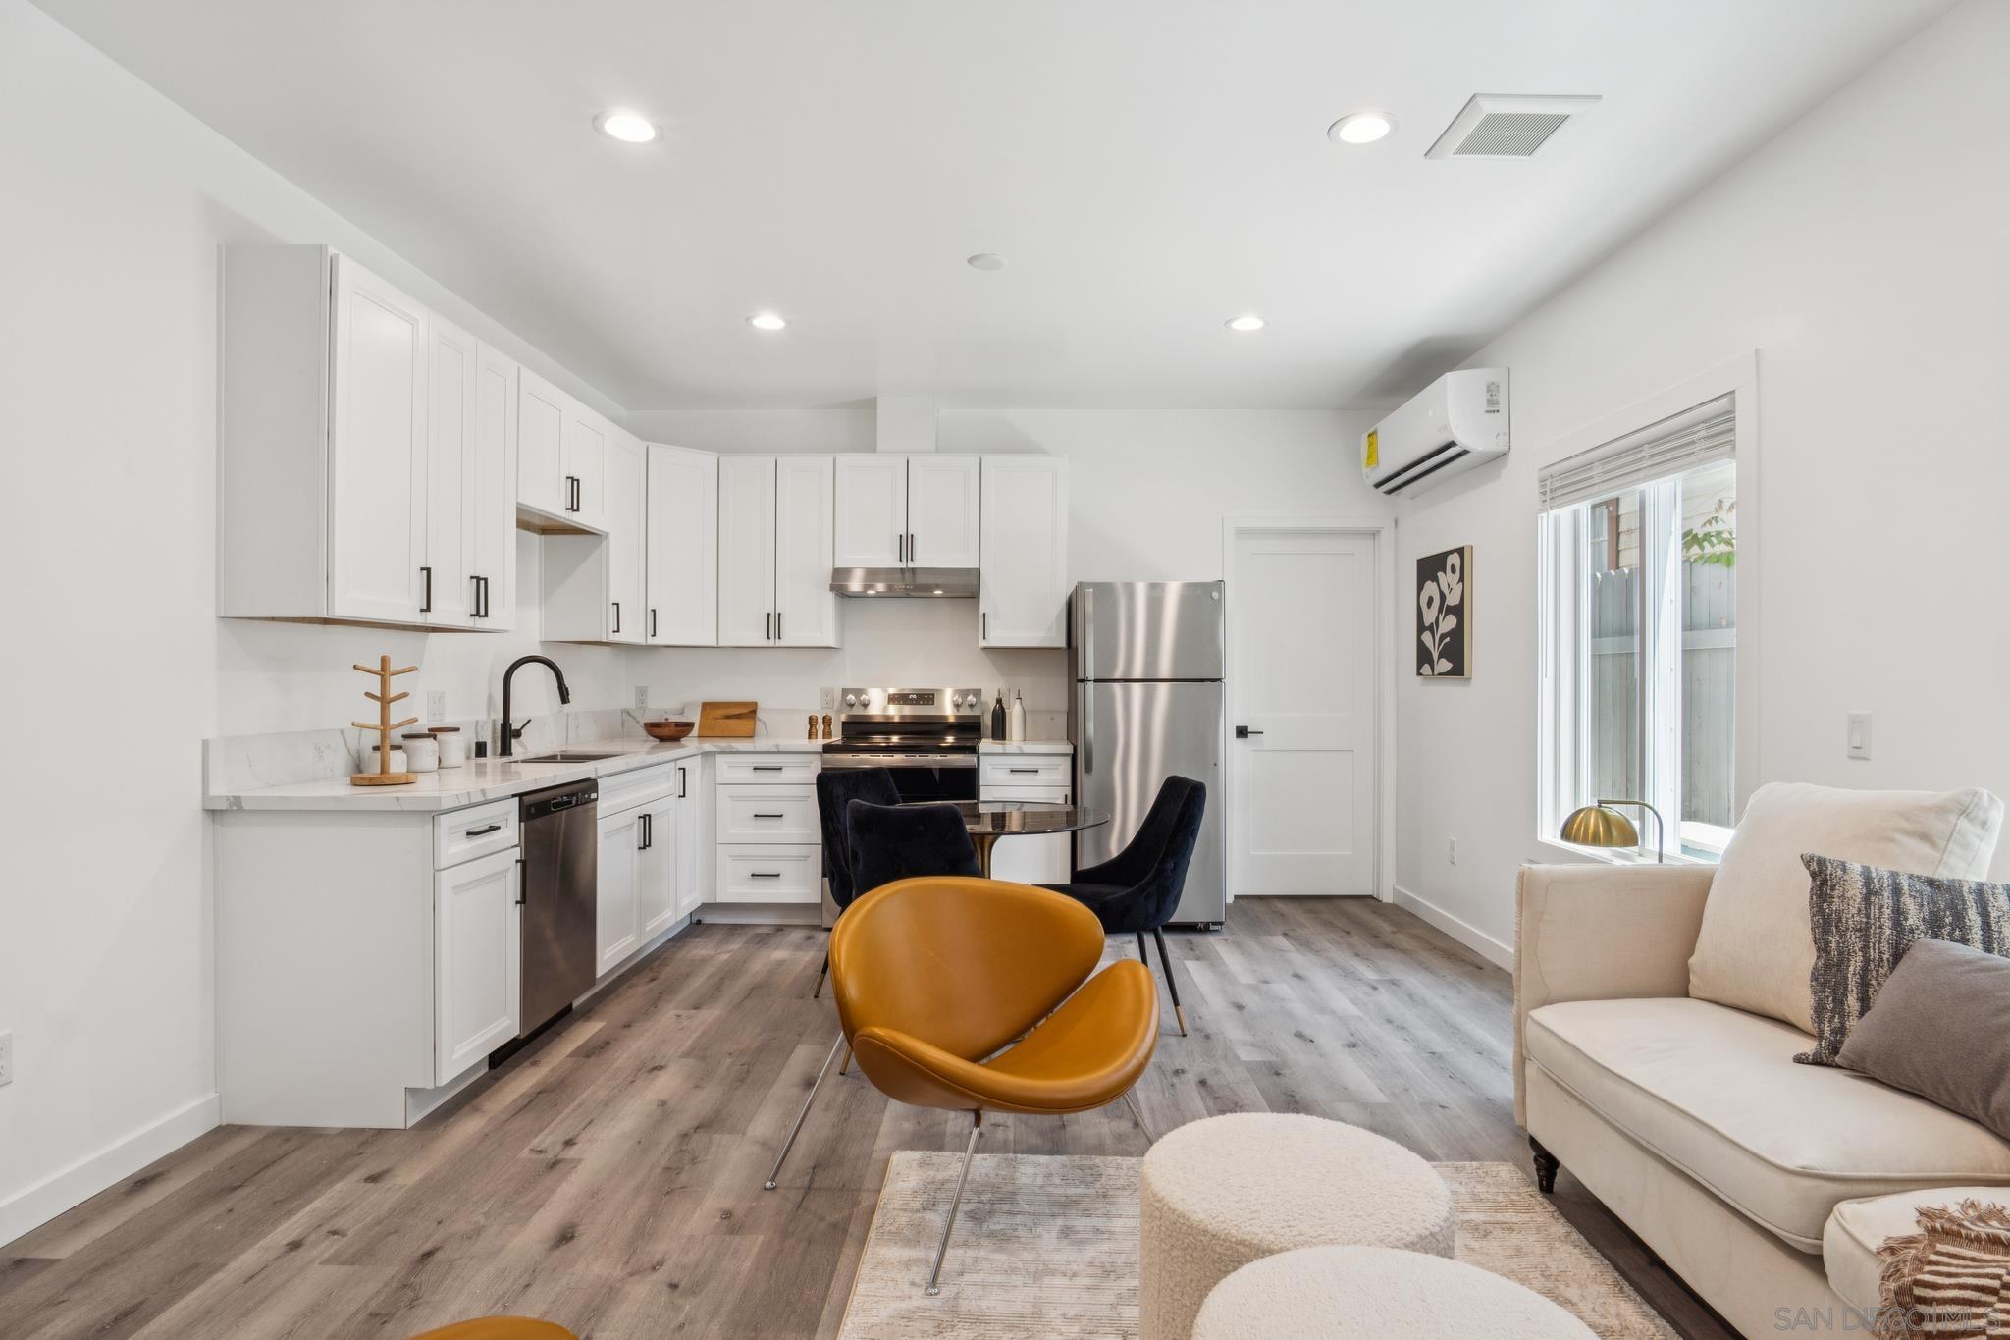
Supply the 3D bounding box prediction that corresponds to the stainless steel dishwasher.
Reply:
[{"bbox_3d":[-1.870,0.827,3.580,0.605,0.811,0.585,0,0,1],"label":"stainless steel dishwasher"}]

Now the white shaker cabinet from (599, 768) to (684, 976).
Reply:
[{"bbox_3d":[-1.827,0.776,4.206,0.621,0.761,0.856,0,0,1],"label":"white shaker cabinet"}]

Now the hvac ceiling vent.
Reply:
[{"bbox_3d":[1.355,-1.446,2.708,0.320,0.022,0.320,0,0,1],"label":"hvac ceiling vent"}]

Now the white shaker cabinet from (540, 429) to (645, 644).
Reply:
[{"bbox_3d":[-1.962,-0.634,4.812,0.326,1.011,0.422,0,0,1],"label":"white shaker cabinet"}]

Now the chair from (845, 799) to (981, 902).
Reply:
[{"bbox_3d":[-0.219,0.843,3.322,0.500,0.870,0.610,0,-1,19],"label":"chair"}]

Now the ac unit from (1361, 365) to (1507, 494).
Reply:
[{"bbox_3d":[2.044,-1.103,4.851,0.268,0.362,1.085,0,0,1],"label":"ac unit"}]

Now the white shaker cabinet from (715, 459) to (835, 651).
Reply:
[{"bbox_3d":[-1.198,-0.627,5.458,0.613,1.011,0.326,0,0,1],"label":"white shaker cabinet"}]

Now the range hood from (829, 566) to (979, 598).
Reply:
[{"bbox_3d":[-0.510,-0.477,5.454,0.772,0.134,0.480,0,0,1],"label":"range hood"}]

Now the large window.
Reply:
[{"bbox_3d":[2.165,-0.063,3.460,0.120,1.488,1.123,0,0,1],"label":"large window"}]

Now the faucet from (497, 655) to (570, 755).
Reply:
[{"bbox_3d":[-1.919,0.146,4.142,0.287,0.407,0.110,0,0,1],"label":"faucet"}]

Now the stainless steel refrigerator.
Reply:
[{"bbox_3d":[0.712,0.425,5.173,0.706,1.689,0.735,0,0,1],"label":"stainless steel refrigerator"}]

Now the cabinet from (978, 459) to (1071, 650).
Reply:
[{"bbox_3d":[0.105,-0.631,5.517,0.473,1.022,0.335,0,0,1],"label":"cabinet"}]

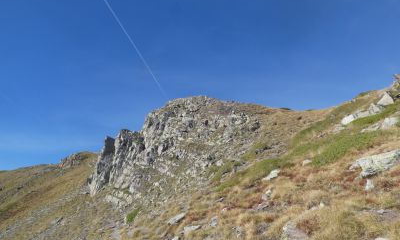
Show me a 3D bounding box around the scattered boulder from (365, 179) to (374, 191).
[{"bbox_3d":[3.240,1.233,5.300,0.190,0.200,0.170,0,-11,0],"label":"scattered boulder"}]

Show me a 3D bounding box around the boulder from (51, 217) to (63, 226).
[{"bbox_3d":[-12.420,8.785,24.000,1.050,0.800,0.900,0,-11,0],"label":"boulder"}]

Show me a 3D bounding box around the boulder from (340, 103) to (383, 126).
[{"bbox_3d":[10.483,-0.357,18.000,2.700,1.450,1.500,0,-11,0],"label":"boulder"}]

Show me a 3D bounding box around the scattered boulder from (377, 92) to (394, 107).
[{"bbox_3d":[12.041,-1.331,18.000,1.150,0.900,0.900,0,-11,0],"label":"scattered boulder"}]

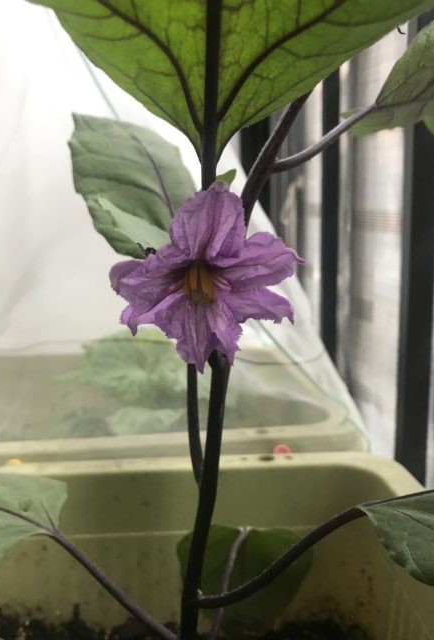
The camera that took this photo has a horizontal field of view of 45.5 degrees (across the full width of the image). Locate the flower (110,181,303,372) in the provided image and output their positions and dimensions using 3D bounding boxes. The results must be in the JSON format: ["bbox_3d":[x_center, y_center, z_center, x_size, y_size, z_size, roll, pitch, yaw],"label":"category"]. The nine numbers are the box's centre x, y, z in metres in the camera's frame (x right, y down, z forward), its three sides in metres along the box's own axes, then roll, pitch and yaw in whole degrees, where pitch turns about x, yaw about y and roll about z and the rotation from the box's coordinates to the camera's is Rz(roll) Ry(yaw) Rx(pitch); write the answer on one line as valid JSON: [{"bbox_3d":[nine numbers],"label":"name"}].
[{"bbox_3d":[-0.003,-0.013,0.160,0.059,0.058,0.032,1,16,2],"label":"flower"}]

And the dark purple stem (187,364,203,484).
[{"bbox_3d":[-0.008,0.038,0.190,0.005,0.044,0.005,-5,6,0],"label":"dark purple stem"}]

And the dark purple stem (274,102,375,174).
[{"bbox_3d":[0.041,-0.068,0.195,0.045,0.008,0.008,-31,0,-3],"label":"dark purple stem"}]

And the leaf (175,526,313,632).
[{"bbox_3d":[0.012,0.114,0.228,0.060,0.047,0.030,-1,9,0],"label":"leaf"}]

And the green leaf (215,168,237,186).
[{"bbox_3d":[0.003,-0.050,0.183,0.008,0.007,0.005,-1,9,0],"label":"green leaf"}]

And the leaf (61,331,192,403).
[{"bbox_3d":[-0.068,0.035,0.385,0.096,0.055,0.060,-1,9,0],"label":"leaf"}]

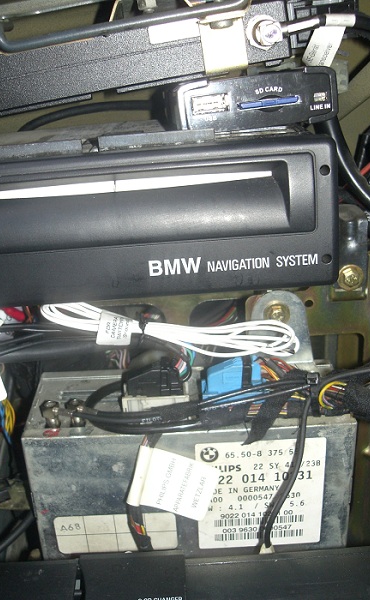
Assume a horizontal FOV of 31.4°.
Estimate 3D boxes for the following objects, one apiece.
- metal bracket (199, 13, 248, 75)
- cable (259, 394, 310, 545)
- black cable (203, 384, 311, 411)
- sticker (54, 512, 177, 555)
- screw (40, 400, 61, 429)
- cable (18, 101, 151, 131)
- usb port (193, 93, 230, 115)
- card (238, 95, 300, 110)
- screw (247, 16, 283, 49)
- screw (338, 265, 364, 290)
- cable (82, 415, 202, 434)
[{"bbox_3d":[0.016,-0.102,0.264,0.017,0.021,0.011,-13,21,-9],"label":"metal bracket"},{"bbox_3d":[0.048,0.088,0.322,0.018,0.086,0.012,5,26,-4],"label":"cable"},{"bbox_3d":[0.031,0.042,0.290,0.048,0.009,0.010,-8,22,-2],"label":"black cable"},{"bbox_3d":[-0.035,0.121,0.341,0.062,0.025,0.001,-3,26,0],"label":"sticker"},{"bbox_3d":[-0.065,0.055,0.321,0.009,0.013,0.009,-3,26,0],"label":"screw"},{"bbox_3d":[-0.049,-0.091,0.325,0.065,0.013,0.018,-6,22,-2],"label":"cable"},{"bbox_3d":[0.010,-0.079,0.267,0.015,0.007,0.013,-11,15,-11],"label":"usb port"},{"bbox_3d":[0.030,-0.081,0.272,0.024,0.002,0.028,-11,15,-11],"label":"card"},{"bbox_3d":[0.032,-0.108,0.266,0.013,0.013,0.013,-13,21,-9],"label":"screw"},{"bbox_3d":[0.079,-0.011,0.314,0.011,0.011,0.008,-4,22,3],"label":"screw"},{"bbox_3d":[-0.020,0.058,0.307,0.057,0.006,0.009,-3,26,0],"label":"cable"}]

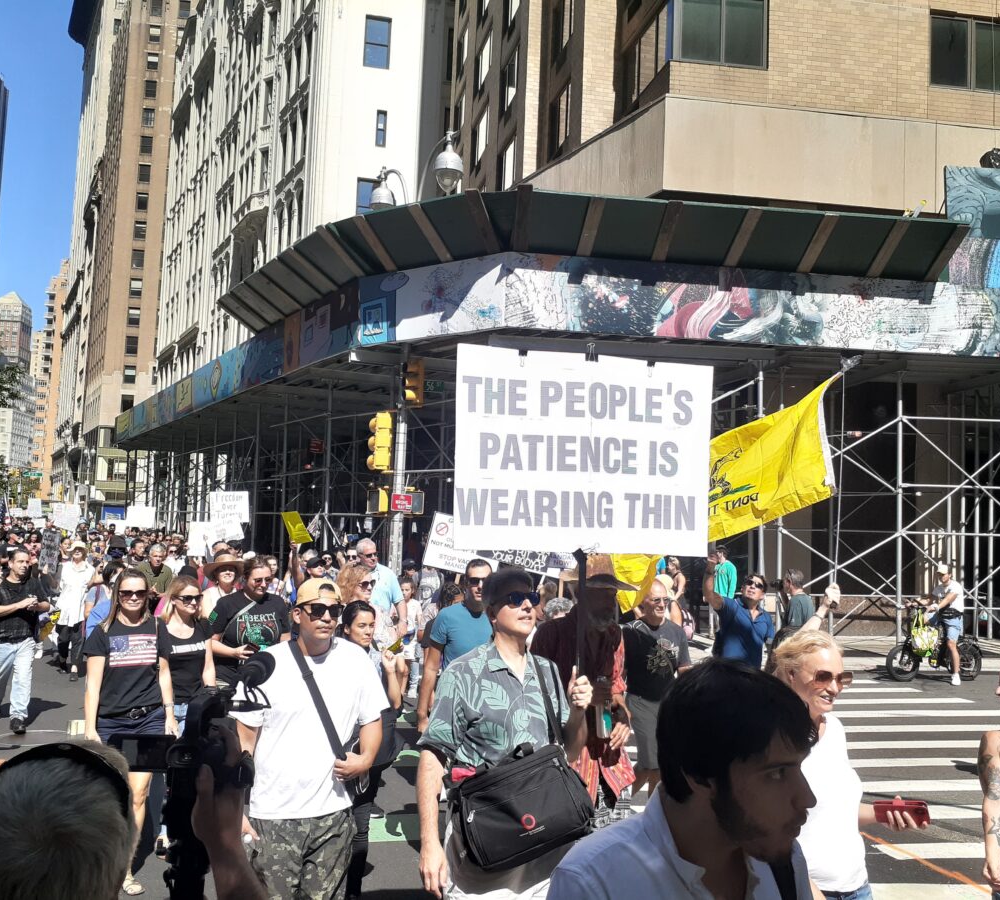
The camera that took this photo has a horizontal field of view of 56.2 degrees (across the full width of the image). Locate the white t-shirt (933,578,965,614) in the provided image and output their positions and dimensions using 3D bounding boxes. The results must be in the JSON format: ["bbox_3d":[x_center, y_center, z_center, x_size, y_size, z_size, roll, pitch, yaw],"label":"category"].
[{"bbox_3d":[6.565,2.159,13.700,0.300,0.560,0.440,5,-5,-28],"label":"white t-shirt"}]

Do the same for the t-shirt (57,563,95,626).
[{"bbox_3d":[-5.248,1.766,11.600,0.470,0.790,0.300,4,-5,-22],"label":"t-shirt"}]

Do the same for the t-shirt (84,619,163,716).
[{"bbox_3d":[-1.935,1.127,4.850,0.460,0.530,0.270,4,-5,-27],"label":"t-shirt"}]

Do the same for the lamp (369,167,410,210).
[{"bbox_3d":[-2.125,-4.856,18.000,0.550,1.100,0.900,5,-5,-33],"label":"lamp"}]

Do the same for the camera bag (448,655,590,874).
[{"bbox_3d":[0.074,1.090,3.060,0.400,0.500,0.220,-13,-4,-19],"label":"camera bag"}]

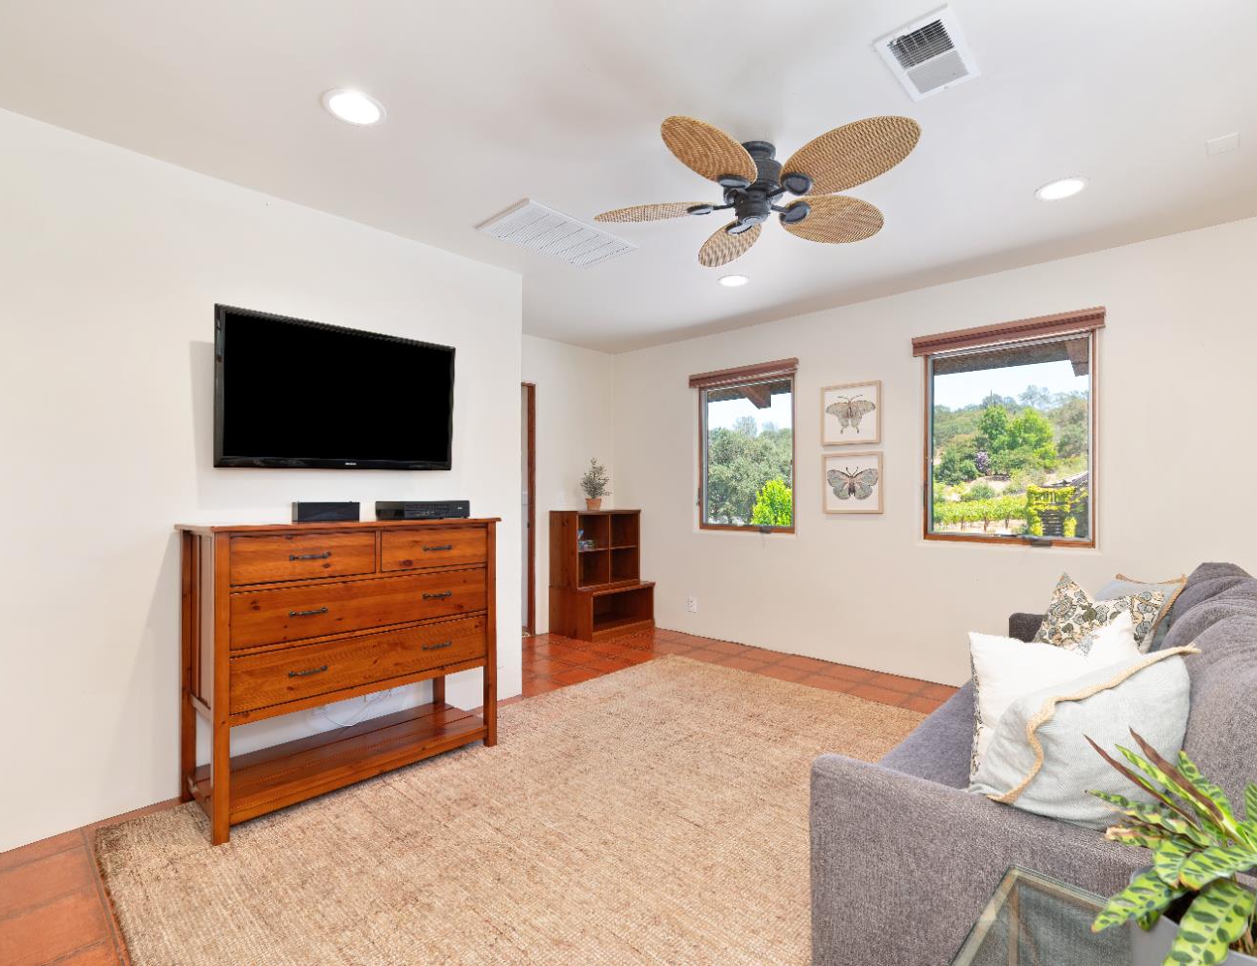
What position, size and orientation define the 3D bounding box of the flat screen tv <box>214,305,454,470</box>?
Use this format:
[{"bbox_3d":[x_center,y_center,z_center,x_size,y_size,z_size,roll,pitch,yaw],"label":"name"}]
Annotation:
[{"bbox_3d":[-1.249,-0.372,2.703,0.073,0.623,1.009,5,3,43],"label":"flat screen tv"}]

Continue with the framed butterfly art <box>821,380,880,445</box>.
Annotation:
[{"bbox_3d":[1.494,-0.462,4.063,0.397,0.407,0.027,0,-1,43],"label":"framed butterfly art"}]

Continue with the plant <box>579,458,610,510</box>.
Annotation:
[{"bbox_3d":[-0.285,0.012,5.144,0.236,0.439,0.236,0,0,0],"label":"plant"}]

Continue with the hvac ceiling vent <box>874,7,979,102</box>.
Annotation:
[{"bbox_3d":[0.862,-1.217,1.730,0.186,0.022,0.348,0,-1,43],"label":"hvac ceiling vent"}]

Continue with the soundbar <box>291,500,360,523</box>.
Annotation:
[{"bbox_3d":[-1.229,0.117,2.452,0.115,0.080,0.234,0,-1,43],"label":"soundbar"}]

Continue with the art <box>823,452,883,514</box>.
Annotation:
[{"bbox_3d":[1.498,0.001,4.055,0.401,0.413,0.027,0,-1,43],"label":"art"}]

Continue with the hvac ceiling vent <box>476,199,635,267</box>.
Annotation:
[{"bbox_3d":[-0.340,-1.209,2.999,0.420,0.028,0.704,0,-1,43],"label":"hvac ceiling vent"}]

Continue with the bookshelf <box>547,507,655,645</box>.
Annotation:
[{"bbox_3d":[-0.210,0.739,5.123,0.520,1.019,0.732,0,-1,43],"label":"bookshelf"}]

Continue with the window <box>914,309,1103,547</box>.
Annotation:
[{"bbox_3d":[2.129,-0.274,3.455,0.926,1.251,0.121,0,-1,43],"label":"window"}]

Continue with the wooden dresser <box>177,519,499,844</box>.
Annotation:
[{"bbox_3d":[-1.158,0.689,2.578,0.462,1.061,1.156,0,-1,43],"label":"wooden dresser"}]

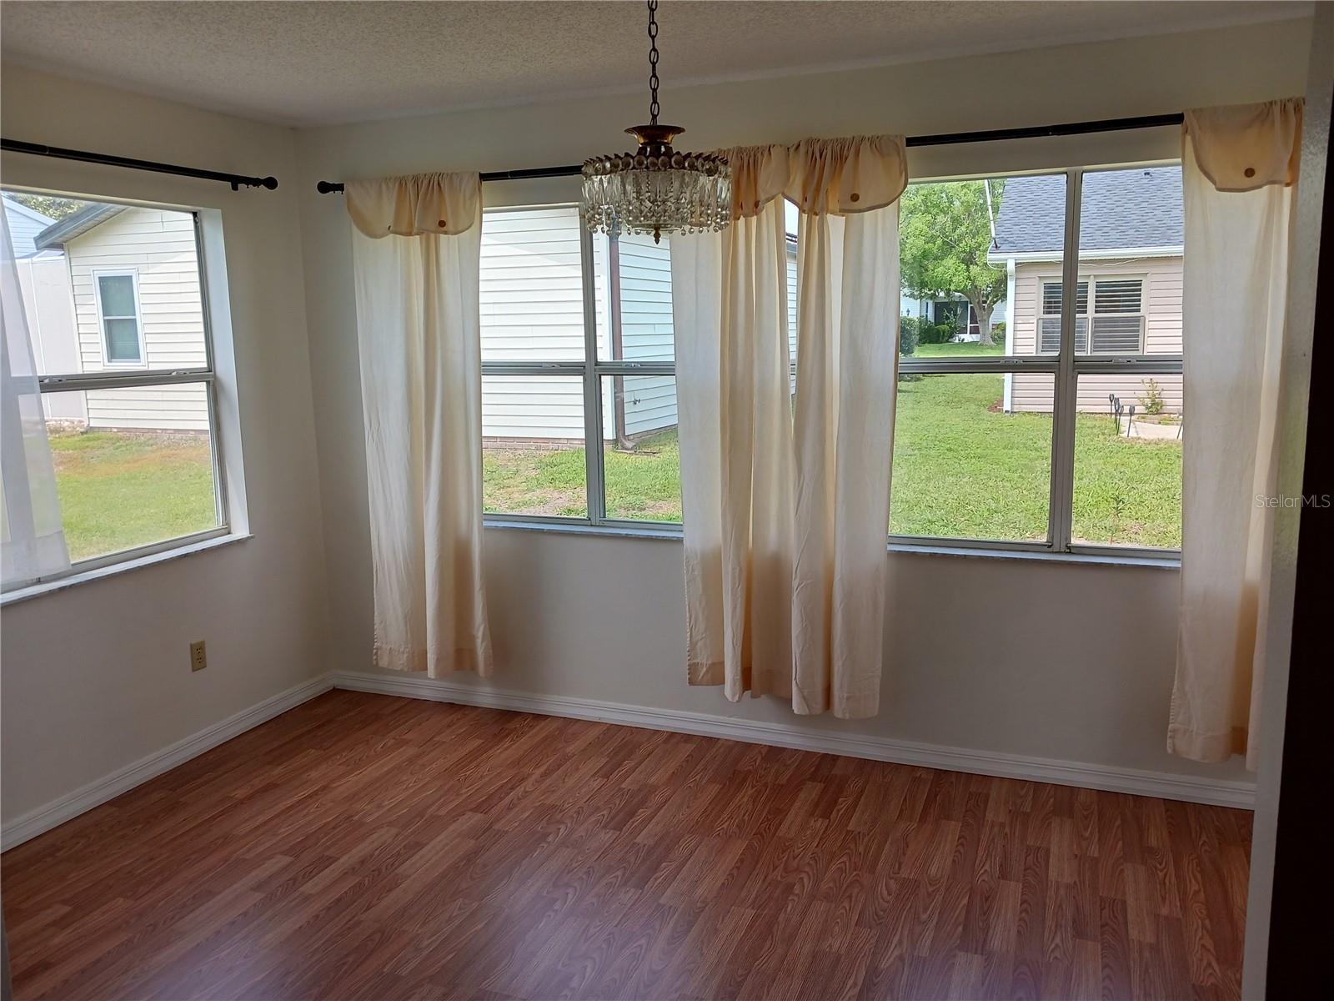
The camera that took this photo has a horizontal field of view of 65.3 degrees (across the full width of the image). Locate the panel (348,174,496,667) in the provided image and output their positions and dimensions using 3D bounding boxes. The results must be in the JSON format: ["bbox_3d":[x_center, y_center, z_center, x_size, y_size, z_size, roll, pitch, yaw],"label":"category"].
[{"bbox_3d":[-1.021,-0.266,4.304,0.626,2.050,0.116,2,10,21],"label":"panel"}]

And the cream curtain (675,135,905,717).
[{"bbox_3d":[0.410,-0.208,3.738,0.838,2.050,0.121,2,10,21],"label":"cream curtain"}]

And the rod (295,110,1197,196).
[{"bbox_3d":[0.223,-1.193,3.651,3.565,0.051,0.081,2,10,21],"label":"rod"}]

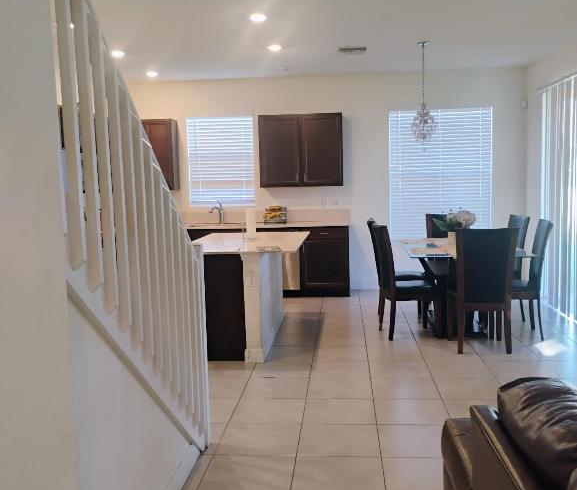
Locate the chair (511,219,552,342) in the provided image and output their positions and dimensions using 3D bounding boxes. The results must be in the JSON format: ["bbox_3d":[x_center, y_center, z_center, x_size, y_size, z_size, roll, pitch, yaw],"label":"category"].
[{"bbox_3d":[2.143,0.308,5.837,0.530,1.065,0.495,0,6,11],"label":"chair"}]

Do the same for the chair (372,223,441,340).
[{"bbox_3d":[1.106,0.341,5.879,0.570,1.030,0.450,-2,6,-5],"label":"chair"}]

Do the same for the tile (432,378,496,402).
[{"bbox_3d":[1.280,1.014,4.372,0.455,0.010,0.452,-1,6,5],"label":"tile"}]

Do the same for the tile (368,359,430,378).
[{"bbox_3d":[0.867,0.977,4.870,0.455,0.010,0.450,-1,6,5],"label":"tile"}]

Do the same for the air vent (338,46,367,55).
[{"bbox_3d":[0.668,-2.014,6.468,0.310,0.020,0.280,-1,6,5],"label":"air vent"}]

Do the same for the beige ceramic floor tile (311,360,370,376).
[{"bbox_3d":[0.409,0.981,4.896,0.455,0.010,0.452,-1,6,5],"label":"beige ceramic floor tile"}]

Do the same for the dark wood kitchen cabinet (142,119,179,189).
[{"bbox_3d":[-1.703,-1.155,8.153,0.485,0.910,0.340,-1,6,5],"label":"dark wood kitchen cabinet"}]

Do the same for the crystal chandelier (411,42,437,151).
[{"bbox_3d":[1.383,-1.517,6.328,0.265,1.055,0.265,-1,6,5],"label":"crystal chandelier"}]

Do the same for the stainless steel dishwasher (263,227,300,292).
[{"bbox_3d":[-0.123,0.180,8.037,0.600,0.825,0.600,-1,6,5],"label":"stainless steel dishwasher"}]

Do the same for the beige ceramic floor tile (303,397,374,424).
[{"bbox_3d":[0.331,1.074,4.005,0.453,0.010,0.445,-1,6,5],"label":"beige ceramic floor tile"}]

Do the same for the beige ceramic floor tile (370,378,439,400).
[{"bbox_3d":[0.825,1.021,4.414,0.455,0.010,0.452,-1,6,5],"label":"beige ceramic floor tile"}]

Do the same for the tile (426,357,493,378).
[{"bbox_3d":[1.319,0.965,4.804,0.453,0.010,0.445,-1,6,5],"label":"tile"}]

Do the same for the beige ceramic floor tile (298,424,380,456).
[{"bbox_3d":[0.292,1.128,3.584,0.455,0.010,0.450,-1,6,5],"label":"beige ceramic floor tile"}]

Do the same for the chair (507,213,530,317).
[{"bbox_3d":[2.188,0.231,6.559,0.530,1.065,0.495,-1,6,3],"label":"chair"}]

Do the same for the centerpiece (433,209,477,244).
[{"bbox_3d":[1.693,-0.167,6.345,0.420,0.380,0.380,-1,6,5],"label":"centerpiece"}]

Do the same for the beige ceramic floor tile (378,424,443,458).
[{"bbox_3d":[0.753,1.123,3.551,0.456,0.010,0.452,-1,6,5],"label":"beige ceramic floor tile"}]

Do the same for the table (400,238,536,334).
[{"bbox_3d":[1.752,0.400,6.470,1.110,0.770,1.680,-1,6,5],"label":"table"}]

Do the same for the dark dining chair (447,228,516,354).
[{"bbox_3d":[1.667,0.365,5.404,0.495,1.065,0.530,-1,6,5],"label":"dark dining chair"}]

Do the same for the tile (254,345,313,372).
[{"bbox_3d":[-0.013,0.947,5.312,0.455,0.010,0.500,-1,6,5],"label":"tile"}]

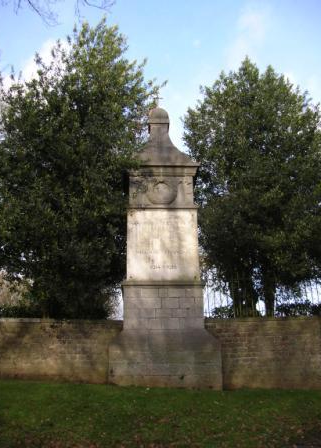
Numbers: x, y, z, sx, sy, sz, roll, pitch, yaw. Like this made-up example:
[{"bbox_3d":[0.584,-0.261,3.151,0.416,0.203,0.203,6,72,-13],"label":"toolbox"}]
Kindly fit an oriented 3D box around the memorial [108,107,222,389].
[{"bbox_3d":[0.025,0.190,7.739,1.626,4.751,1.594,0,-13,-2],"label":"memorial"}]

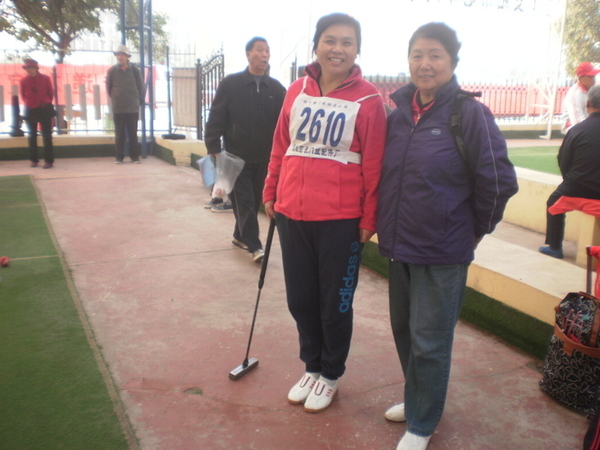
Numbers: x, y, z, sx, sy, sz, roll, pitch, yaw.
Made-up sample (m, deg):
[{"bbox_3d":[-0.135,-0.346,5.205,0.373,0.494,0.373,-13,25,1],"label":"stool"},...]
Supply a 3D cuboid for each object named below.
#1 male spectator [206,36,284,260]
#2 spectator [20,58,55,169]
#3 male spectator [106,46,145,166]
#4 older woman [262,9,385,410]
[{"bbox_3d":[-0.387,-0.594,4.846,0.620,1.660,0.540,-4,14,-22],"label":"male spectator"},{"bbox_3d":[-3.814,-1.625,9.087,0.490,1.540,0.340,-1,13,-13],"label":"spectator"},{"bbox_3d":[-2.741,-1.880,9.809,0.560,1.770,0.360,0,13,-8],"label":"male spectator"},{"bbox_3d":[0.097,-0.033,2.596,0.500,1.620,0.320,7,14,21],"label":"older woman"}]

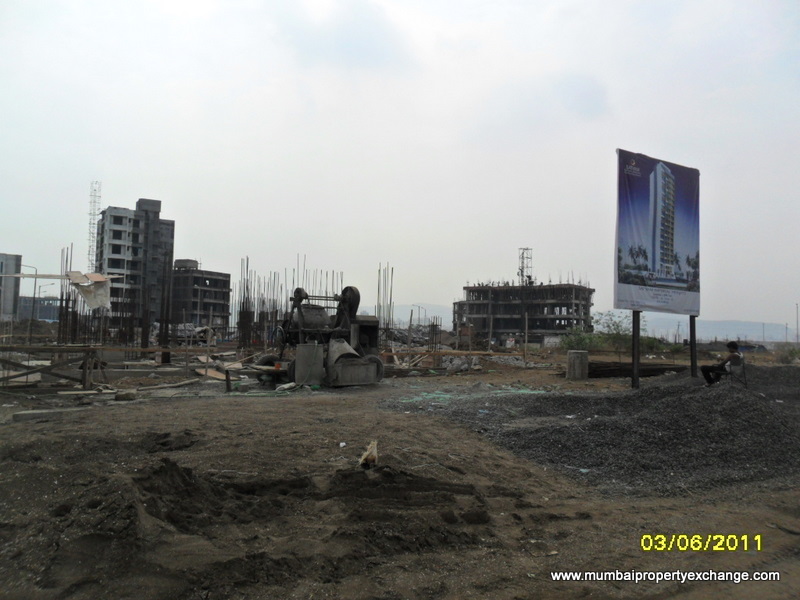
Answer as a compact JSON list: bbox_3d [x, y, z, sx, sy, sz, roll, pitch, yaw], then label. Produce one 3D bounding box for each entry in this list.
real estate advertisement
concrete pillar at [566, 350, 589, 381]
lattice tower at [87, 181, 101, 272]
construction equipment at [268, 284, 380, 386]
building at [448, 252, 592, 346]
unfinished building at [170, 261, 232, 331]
[{"bbox_3d":[8.315,-2.046,19.991,3.920,4.910,0.130,3,-4,-30],"label":"real estate advertisement"},{"bbox_3d":[6.286,2.320,22.100,0.740,1.050,0.720,1,-3,16],"label":"concrete pillar"},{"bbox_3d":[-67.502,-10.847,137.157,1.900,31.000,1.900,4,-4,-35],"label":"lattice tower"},{"bbox_3d":[-2.126,1.070,18.300,3.100,2.800,2.200,2,-3,-12],"label":"construction equipment"},{"bbox_3d":[27.223,-0.126,135.726,26.500,19.500,14.000,0,-4,34],"label":"building"},{"bbox_3d":[-50.798,-1.042,157.941,10.500,16.800,11.000,0,-4,34],"label":"unfinished building"}]

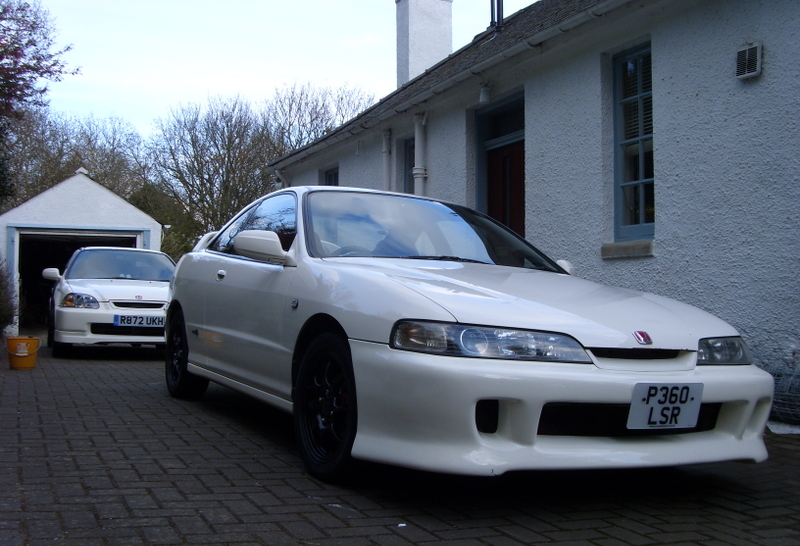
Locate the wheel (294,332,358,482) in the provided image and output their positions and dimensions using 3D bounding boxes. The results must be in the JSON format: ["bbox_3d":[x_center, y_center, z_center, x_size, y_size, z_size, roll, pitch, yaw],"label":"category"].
[{"bbox_3d":[-0.218,0.503,2.784,0.200,0.580,0.580,4,-4,-29],"label":"wheel"}]

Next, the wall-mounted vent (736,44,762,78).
[{"bbox_3d":[2.288,-1.384,4.689,0.060,0.215,0.190,2,-3,-29],"label":"wall-mounted vent"}]

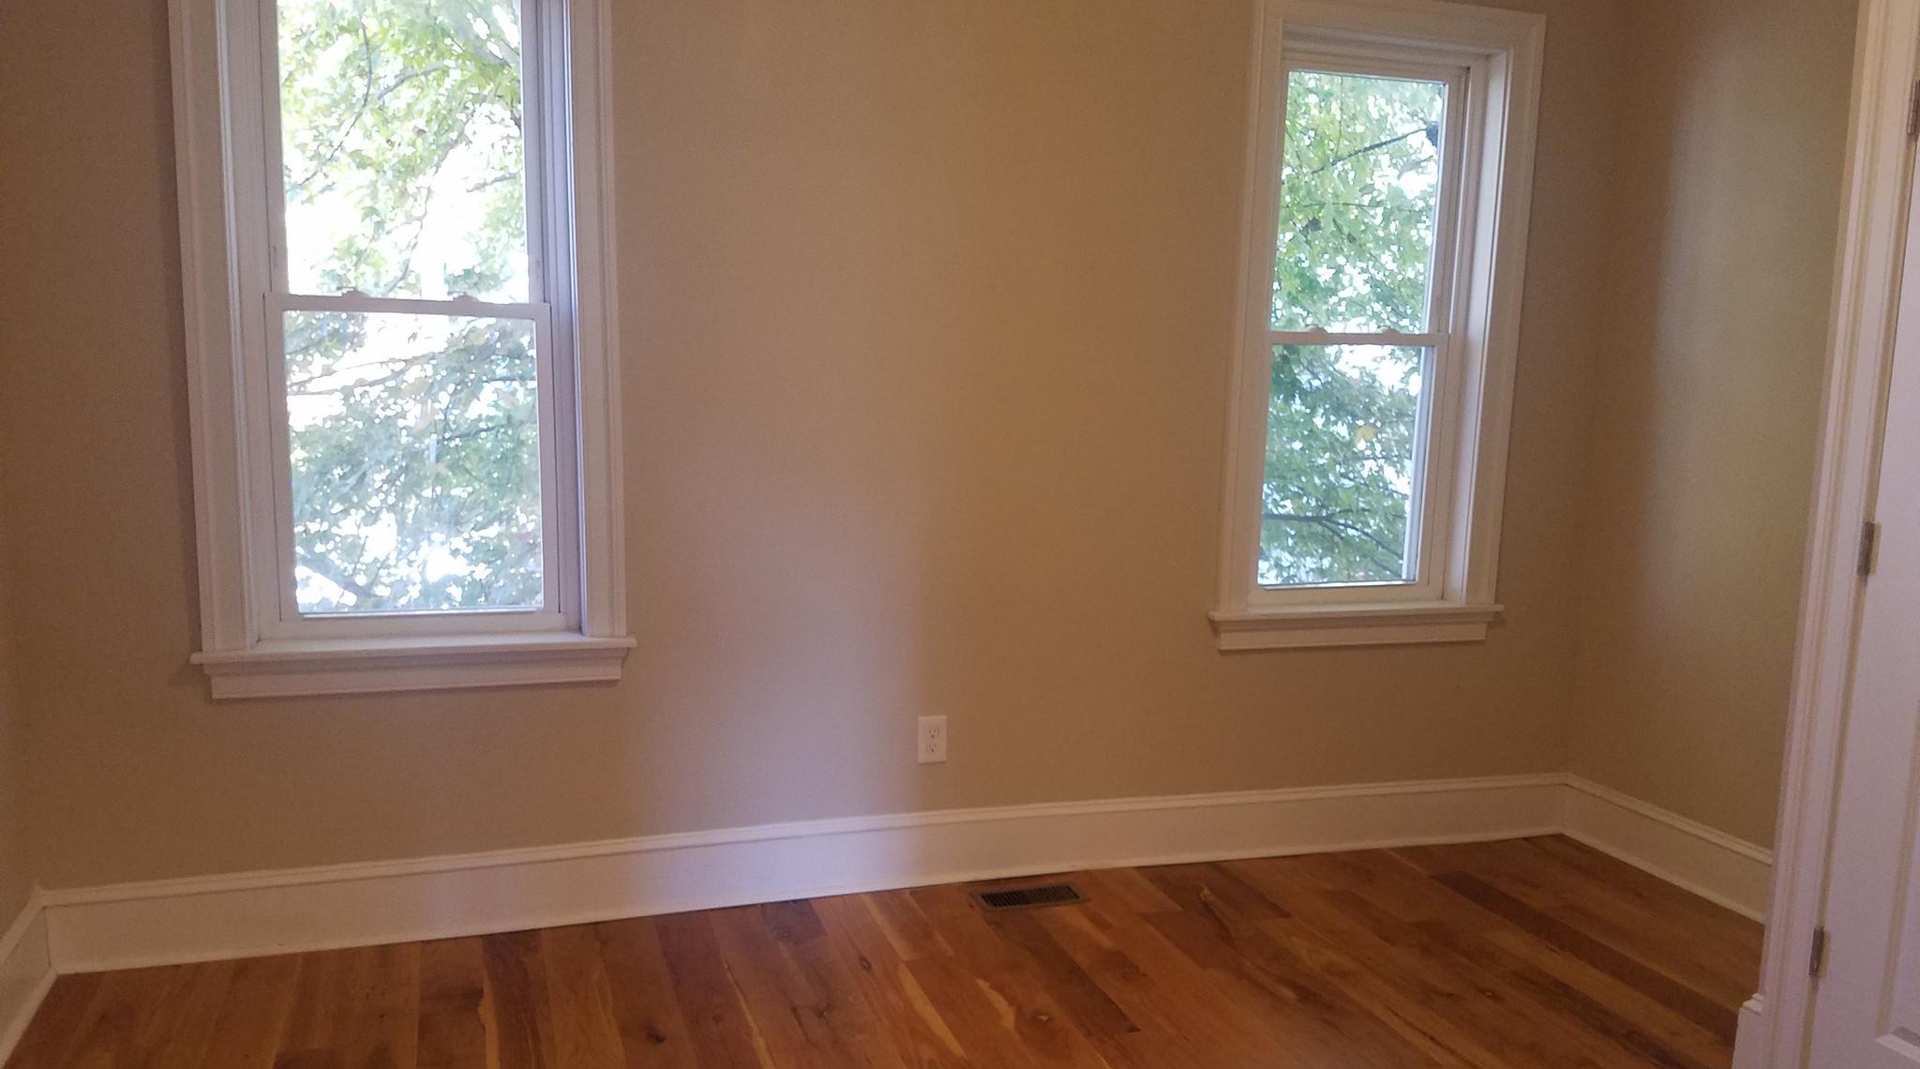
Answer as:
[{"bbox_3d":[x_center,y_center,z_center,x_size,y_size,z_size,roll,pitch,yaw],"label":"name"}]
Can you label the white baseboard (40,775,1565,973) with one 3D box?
[{"bbox_3d":[-0.073,0.776,3.507,3.750,0.183,0.036,-1,9,-18],"label":"white baseboard"}]

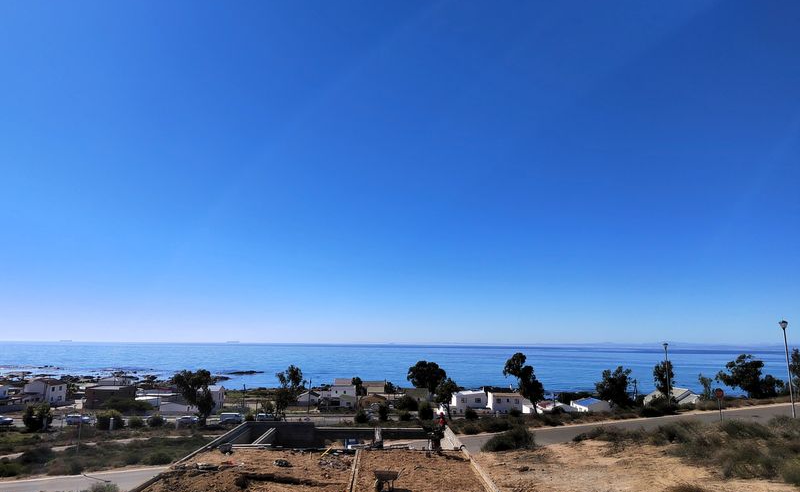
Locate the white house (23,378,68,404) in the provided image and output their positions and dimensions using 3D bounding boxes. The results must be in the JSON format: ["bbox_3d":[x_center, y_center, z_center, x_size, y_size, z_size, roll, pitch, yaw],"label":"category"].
[{"bbox_3d":[-105.941,43.666,158.981,6.700,6.900,9.000,1,-10,0],"label":"white house"}]

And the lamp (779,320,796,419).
[{"bbox_3d":[26.350,8.397,36.033,0.520,6.600,0.520,1,-10,0],"label":"lamp"}]

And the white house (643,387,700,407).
[{"bbox_3d":[74.688,42.420,146.906,9.000,5.500,11.000,5,-11,-22],"label":"white house"}]

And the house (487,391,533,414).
[{"bbox_3d":[28.109,40.388,136.499,9.700,5.600,8.500,0,-10,3],"label":"house"}]

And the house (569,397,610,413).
[{"bbox_3d":[47.617,39.908,132.056,6.800,4.000,11.500,1,-10,0],"label":"house"}]

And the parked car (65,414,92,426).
[{"bbox_3d":[-64.432,35.018,106.775,4.200,1.650,1.750,1,-10,0],"label":"parked car"}]

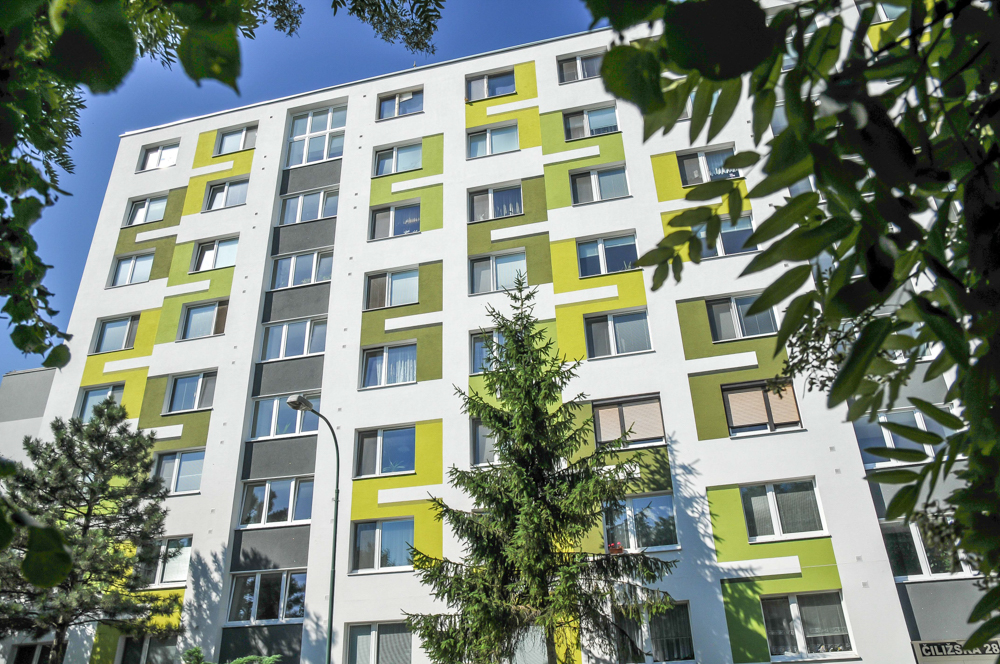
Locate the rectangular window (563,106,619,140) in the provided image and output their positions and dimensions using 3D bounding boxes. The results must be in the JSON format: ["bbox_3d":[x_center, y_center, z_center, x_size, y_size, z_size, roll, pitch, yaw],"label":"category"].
[{"bbox_3d":[3.268,-7.459,23.788,1.919,1.448,0.150,-8,-26,12],"label":"rectangular window"}]

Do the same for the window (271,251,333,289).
[{"bbox_3d":[-7.235,-2.316,24.410,2.480,1.409,0.198,-8,-26,12],"label":"window"}]

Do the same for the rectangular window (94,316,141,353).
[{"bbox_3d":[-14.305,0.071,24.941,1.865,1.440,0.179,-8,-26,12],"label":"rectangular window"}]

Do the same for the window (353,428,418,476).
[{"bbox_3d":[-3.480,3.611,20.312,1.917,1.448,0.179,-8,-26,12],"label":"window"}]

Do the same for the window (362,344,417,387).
[{"bbox_3d":[-3.603,1.097,21.616,1.968,1.550,0.150,-8,-26,12],"label":"window"}]

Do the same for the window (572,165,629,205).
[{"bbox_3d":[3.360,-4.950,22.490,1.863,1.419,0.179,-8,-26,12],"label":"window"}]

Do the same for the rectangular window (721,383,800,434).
[{"bbox_3d":[7.153,2.093,18.212,1.906,1.524,0.150,-8,-26,12],"label":"rectangular window"}]

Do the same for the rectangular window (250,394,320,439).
[{"bbox_3d":[-7.036,2.725,21.945,2.580,1.470,0.160,-8,-26,12],"label":"rectangular window"}]

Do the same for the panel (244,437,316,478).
[{"bbox_3d":[-7.001,4.000,21.344,2.620,1.250,0.140,-8,-26,12],"label":"panel"}]

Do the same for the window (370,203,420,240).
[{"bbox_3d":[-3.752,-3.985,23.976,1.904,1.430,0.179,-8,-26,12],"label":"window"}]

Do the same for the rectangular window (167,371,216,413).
[{"bbox_3d":[-10.680,2.097,23.074,1.980,1.529,0.150,-8,-26,12],"label":"rectangular window"}]

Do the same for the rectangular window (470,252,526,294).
[{"bbox_3d":[-0.064,-1.966,22.100,1.971,1.542,0.150,-8,-26,12],"label":"rectangular window"}]

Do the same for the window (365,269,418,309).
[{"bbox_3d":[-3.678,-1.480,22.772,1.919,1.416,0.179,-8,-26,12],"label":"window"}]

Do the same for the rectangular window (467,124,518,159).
[{"bbox_3d":[-0.253,-6.962,24.644,1.886,1.407,0.160,-8,-26,12],"label":"rectangular window"}]

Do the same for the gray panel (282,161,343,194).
[{"bbox_3d":[-7.409,-6.075,26.218,2.620,1.250,0.140,-8,-26,12],"label":"gray panel"}]

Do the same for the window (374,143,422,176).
[{"bbox_3d":[-3.870,-6.455,25.389,1.883,1.407,0.160,-8,-26,12],"label":"window"}]

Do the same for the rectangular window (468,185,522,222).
[{"bbox_3d":[-0.161,-4.515,23.332,1.981,1.500,0.150,-8,-26,12],"label":"rectangular window"}]

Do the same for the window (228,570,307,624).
[{"bbox_3d":[-6.832,7.763,19.508,2.580,1.470,0.160,-8,-26,12],"label":"window"}]

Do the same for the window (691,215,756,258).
[{"bbox_3d":[6.934,-2.903,20.768,1.782,1.407,0.160,-8,-26,12],"label":"window"}]

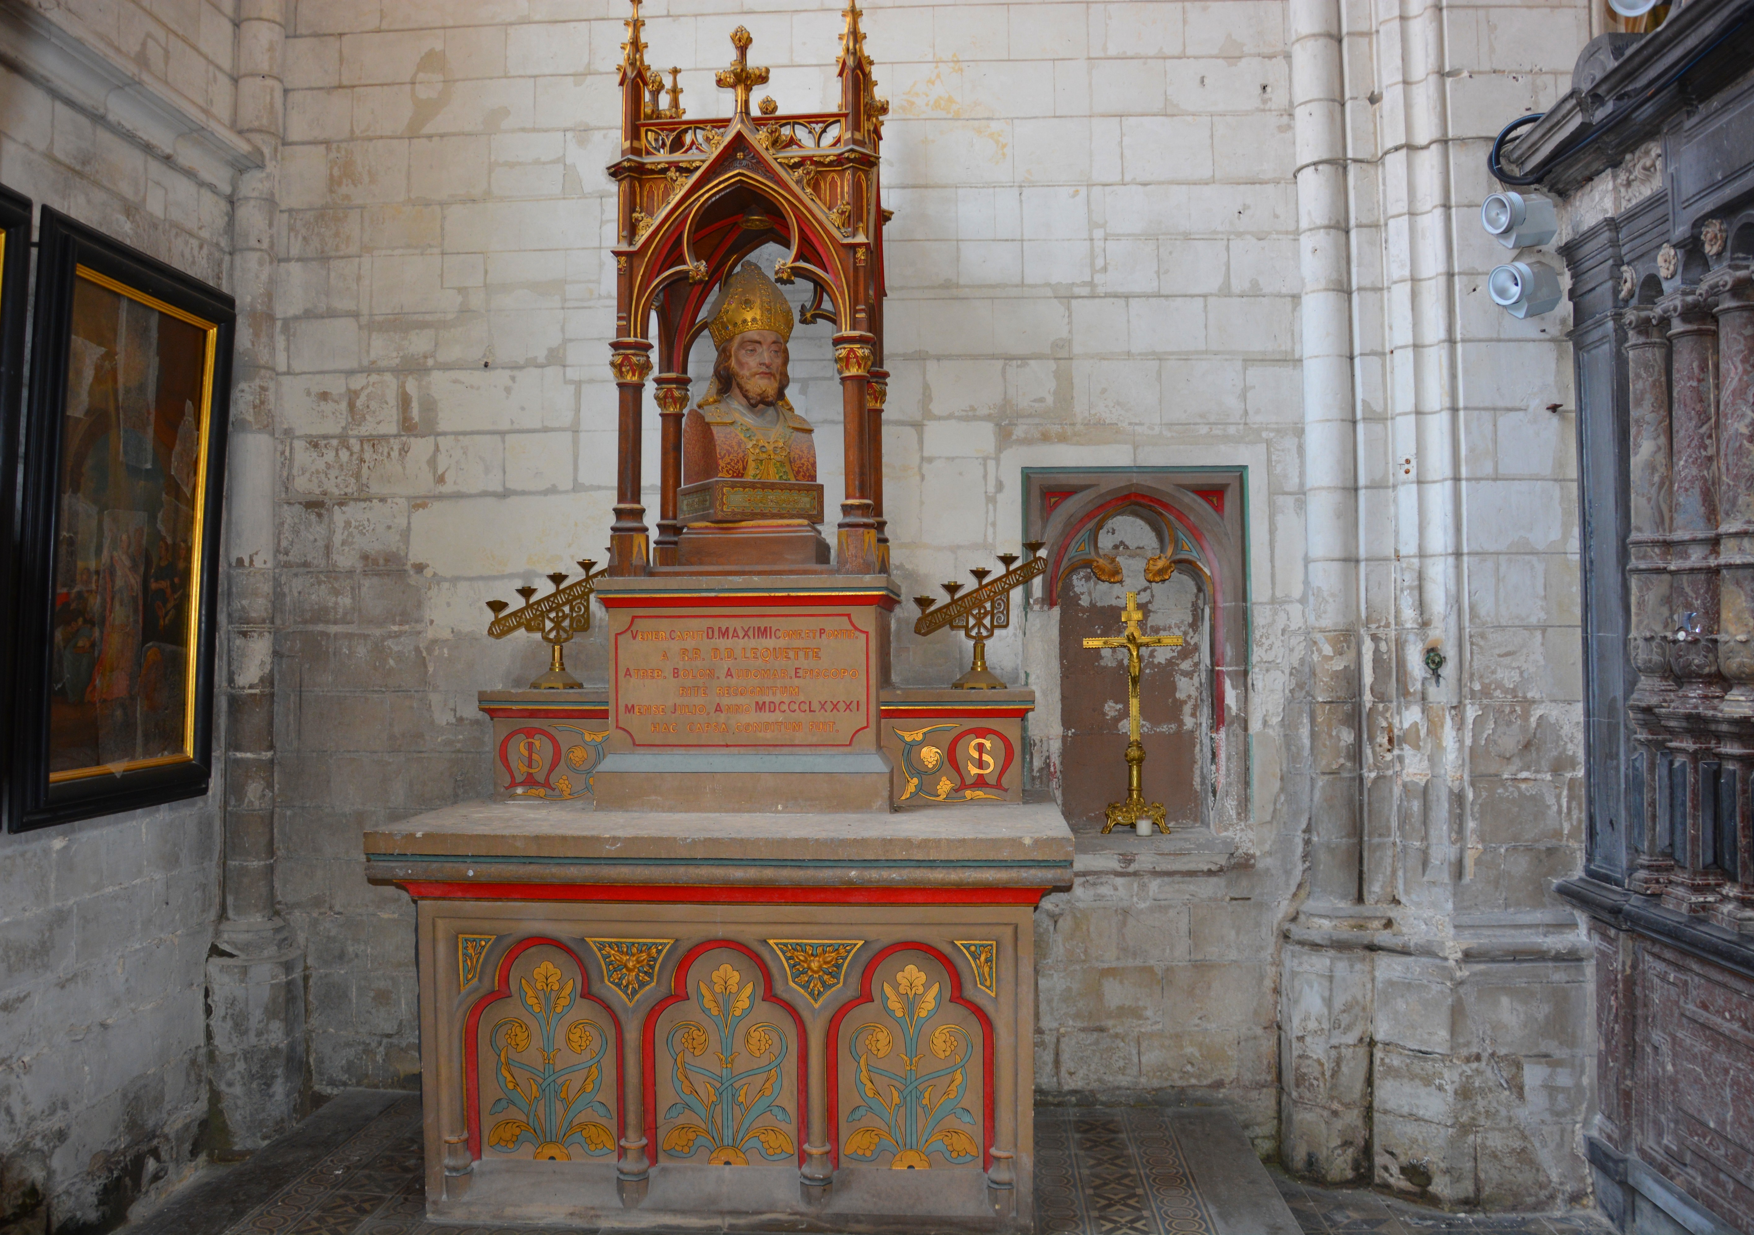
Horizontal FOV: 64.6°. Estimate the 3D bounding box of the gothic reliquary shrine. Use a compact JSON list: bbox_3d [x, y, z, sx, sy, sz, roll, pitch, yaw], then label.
[{"bbox_3d":[-0.377,-0.153,3.965,1.770,3.420,1.100,0,-2,3],"label":"gothic reliquary shrine"}]

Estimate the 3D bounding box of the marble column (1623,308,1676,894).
[{"bbox_3d":[2.058,-0.046,3.700,0.135,1.550,0.135,0,-2,3],"label":"marble column"}]

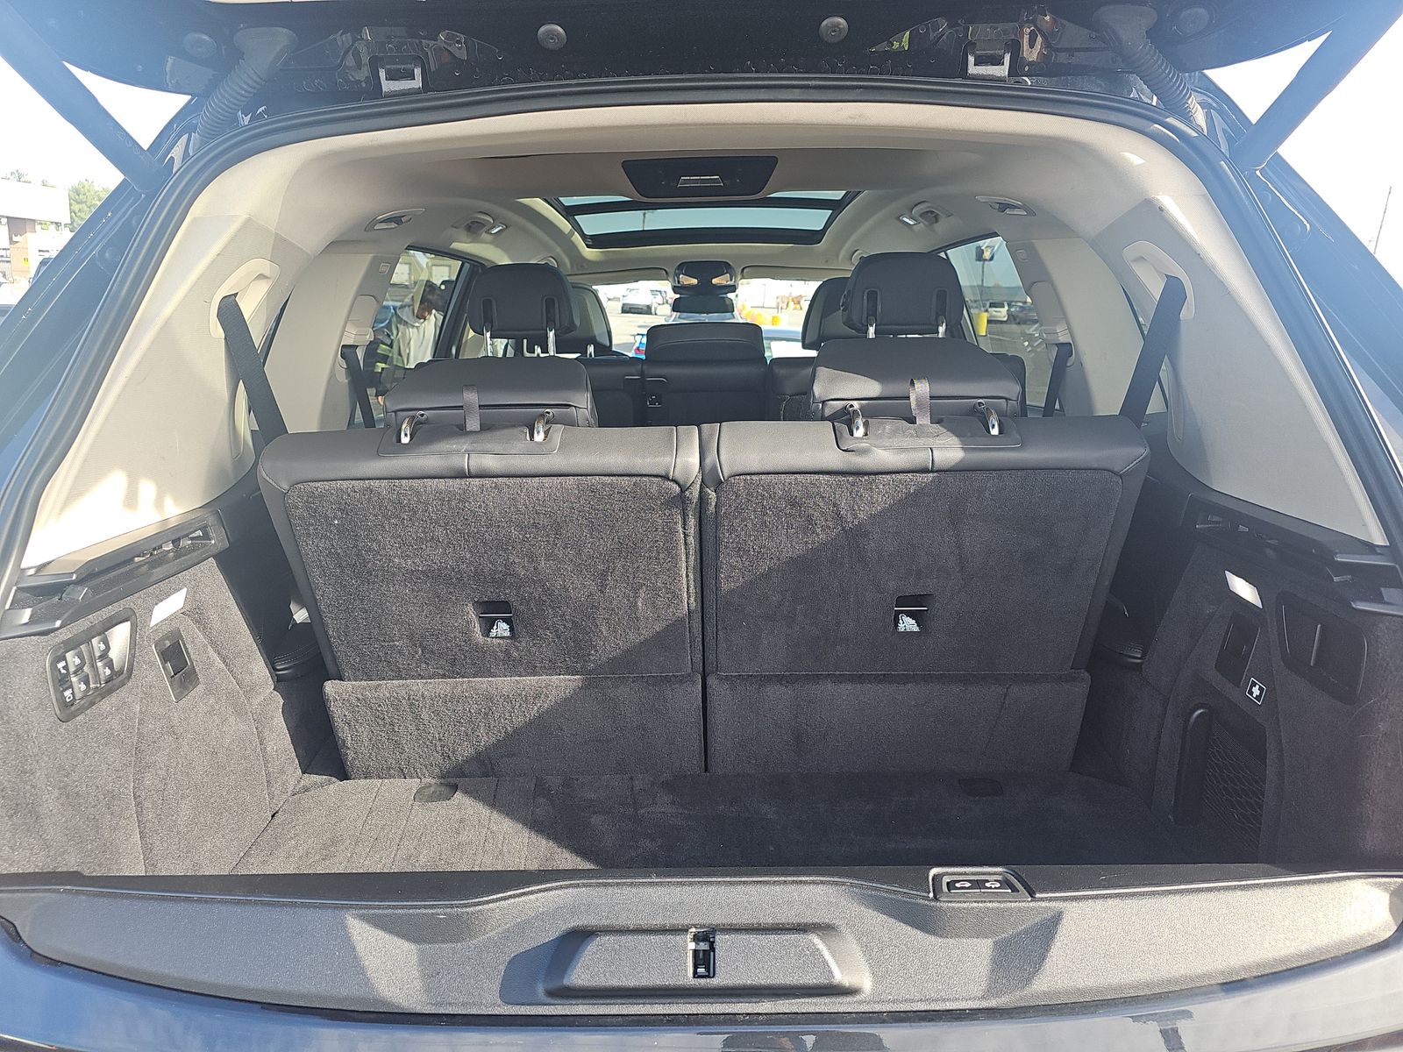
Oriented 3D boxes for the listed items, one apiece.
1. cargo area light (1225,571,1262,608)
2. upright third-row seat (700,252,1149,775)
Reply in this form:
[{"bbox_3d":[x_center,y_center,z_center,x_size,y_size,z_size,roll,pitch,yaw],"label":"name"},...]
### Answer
[{"bbox_3d":[0.596,0.070,1.025,0.014,0.026,0.068,-1,14,0],"label":"cargo area light"},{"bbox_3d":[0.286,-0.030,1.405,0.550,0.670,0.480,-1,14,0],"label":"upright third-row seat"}]

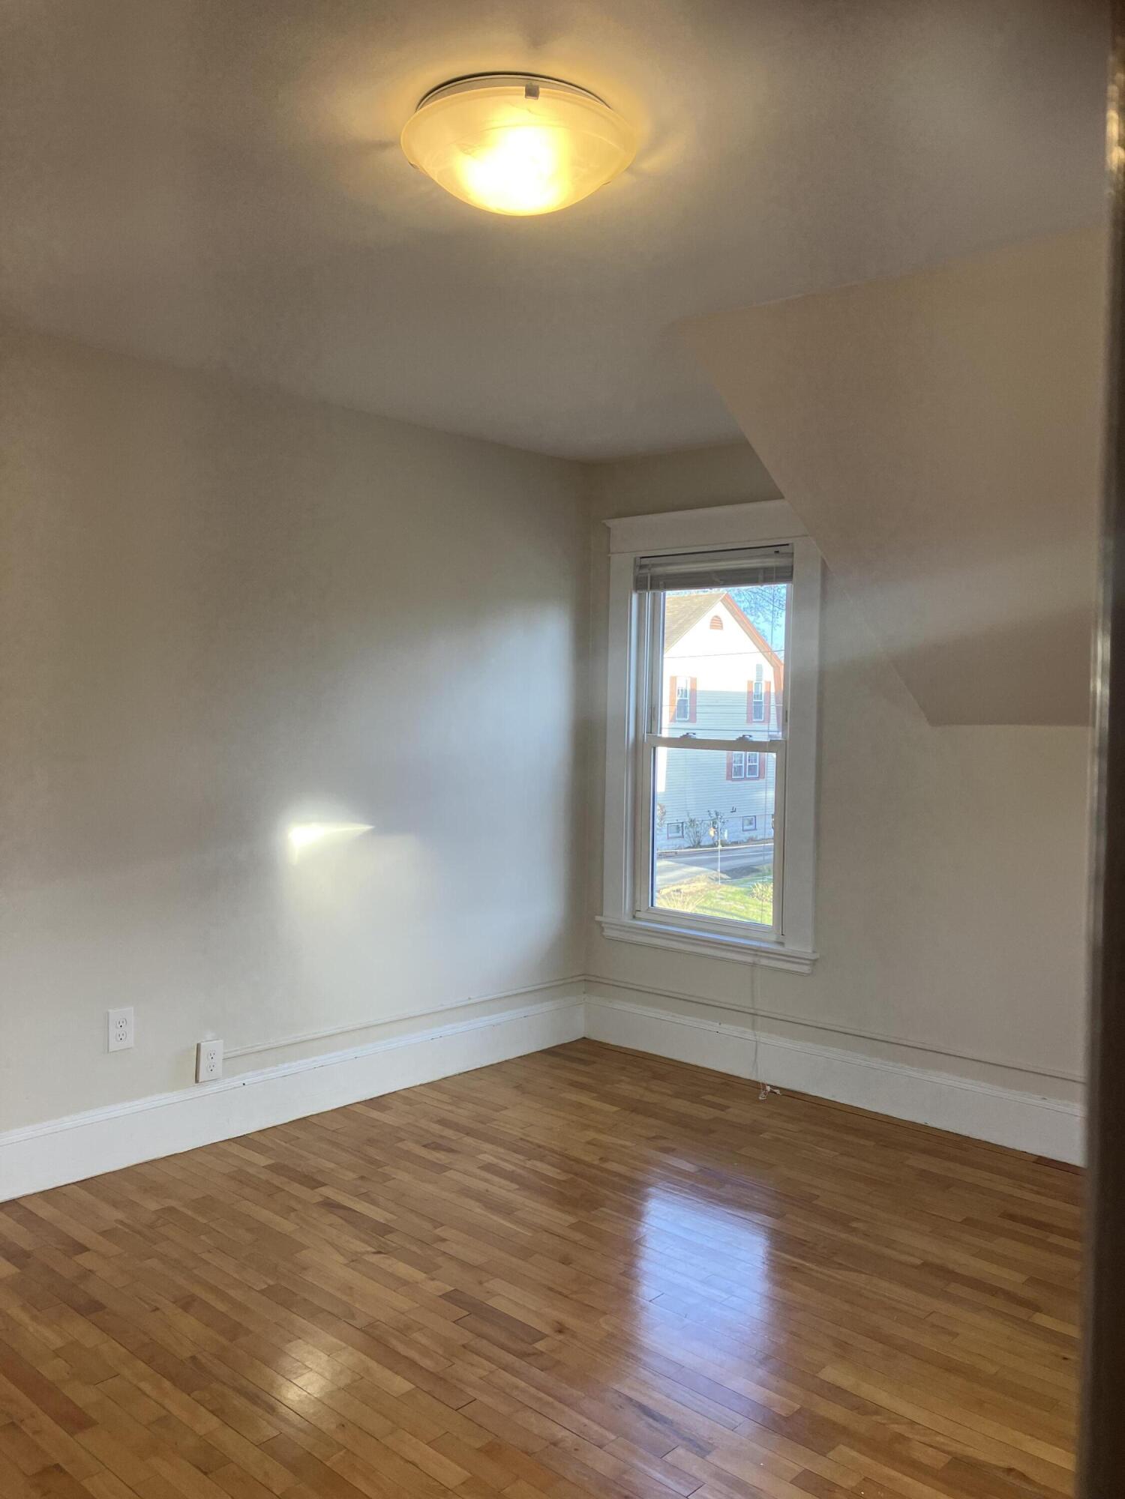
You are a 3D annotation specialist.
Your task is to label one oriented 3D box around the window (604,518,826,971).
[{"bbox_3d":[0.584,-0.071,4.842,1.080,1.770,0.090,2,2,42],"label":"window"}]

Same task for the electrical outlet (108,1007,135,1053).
[{"bbox_3d":[-1.345,0.856,3.702,0.010,0.124,0.079,2,2,42],"label":"electrical outlet"}]

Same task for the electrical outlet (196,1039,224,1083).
[{"bbox_3d":[-1.139,1.006,3.923,0.027,0.125,0.080,2,2,42],"label":"electrical outlet"}]

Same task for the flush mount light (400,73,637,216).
[{"bbox_3d":[-0.078,-1.056,2.194,0.420,0.134,0.420,1,2,0],"label":"flush mount light"}]

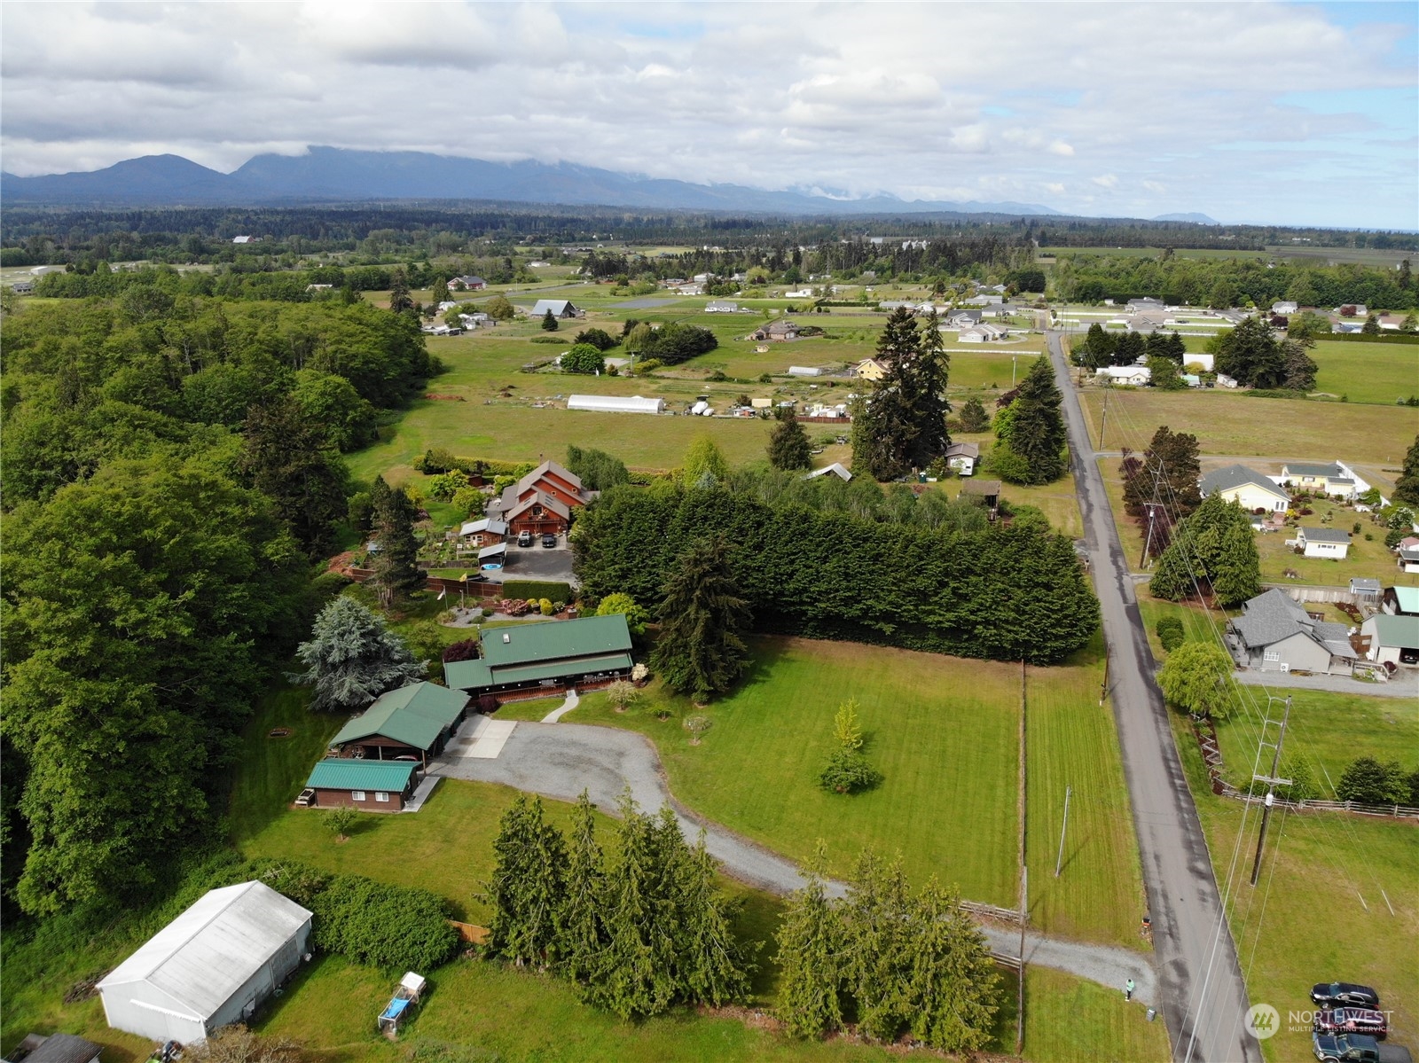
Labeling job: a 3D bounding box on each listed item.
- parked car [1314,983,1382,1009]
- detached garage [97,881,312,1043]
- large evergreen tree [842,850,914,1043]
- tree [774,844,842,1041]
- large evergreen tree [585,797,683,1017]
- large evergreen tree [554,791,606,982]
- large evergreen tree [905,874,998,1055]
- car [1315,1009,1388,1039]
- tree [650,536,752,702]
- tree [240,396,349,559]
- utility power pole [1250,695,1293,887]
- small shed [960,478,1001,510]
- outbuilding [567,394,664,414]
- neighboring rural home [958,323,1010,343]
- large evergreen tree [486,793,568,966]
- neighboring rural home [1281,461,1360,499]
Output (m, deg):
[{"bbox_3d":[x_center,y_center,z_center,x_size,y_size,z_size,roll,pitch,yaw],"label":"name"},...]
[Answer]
[{"bbox_3d":[48.728,35.675,75.340,4.500,1.600,1.820,5,19,13],"label":"parked car"},{"bbox_3d":[-36.415,31.275,71.981,9.300,5.600,10.800,6,19,16],"label":"detached garage"},{"bbox_3d":[11.917,28.332,67.619,5.200,14.800,5.200,1,18,0],"label":"large evergreen tree"},{"bbox_3d":[7.119,28.192,67.905,5.200,14.800,5.200,1,18,0],"label":"tree"},{"bbox_3d":[-5.784,27.245,72.972,7.236,17.853,7.236,1,18,0],"label":"large evergreen tree"},{"bbox_3d":[-10.089,27.084,75.606,4.579,16.429,4.579,1,18,0],"label":"large evergreen tree"},{"bbox_3d":[17.894,30.559,70.792,6.821,13.443,6.821,1,18,0],"label":"large evergreen tree"},{"bbox_3d":[47.435,36.449,72.757,4.620,1.700,1.850,5,18,12],"label":"car"},{"bbox_3d":[-0.938,10.624,118.672,12.546,21.255,12.546,1,18,0],"label":"tree"},{"bbox_3d":[-61.651,-7.890,148.474,14.000,25.188,14.000,0,18,0],"label":"tree"},{"bbox_3d":[43.150,20.136,75.339,2.700,16.567,0.700,5,18,16],"label":"utility power pole"},{"bbox_3d":[50.534,-6.696,182.136,6.800,3.500,6.200,5,18,16],"label":"small shed"},{"bbox_3d":[-28.246,-38.914,298.051,28.339,3.696,7.187,4,18,11],"label":"outbuilding"},{"bbox_3d":[134.869,-97.655,481.694,17.455,5.339,25.670,8,19,22],"label":"neighboring rural home"},{"bbox_3d":[-12.248,23.919,67.048,5.400,13.921,5.400,0,18,0],"label":"large evergreen tree"},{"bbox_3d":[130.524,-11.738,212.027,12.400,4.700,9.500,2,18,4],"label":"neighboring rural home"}]

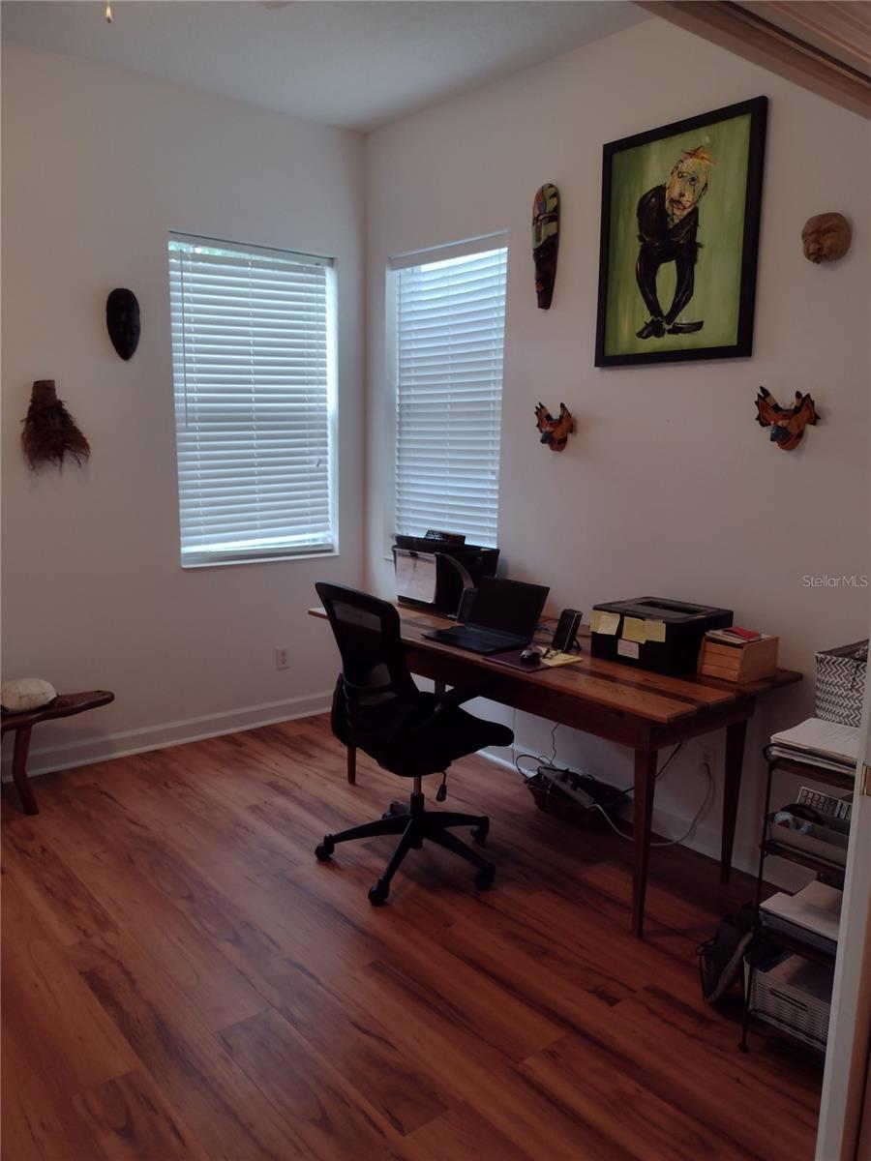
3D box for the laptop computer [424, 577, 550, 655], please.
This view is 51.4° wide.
[{"bbox_3d":[0.187,0.119,3.418,0.322,0.205,0.356,-7,13,-38],"label":"laptop computer"}]

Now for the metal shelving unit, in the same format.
[{"bbox_3d":[1.164,0.791,2.345,0.680,0.828,0.330,-7,13,-38],"label":"metal shelving unit"}]

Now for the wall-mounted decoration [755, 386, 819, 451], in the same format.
[{"bbox_3d":[1.127,-0.530,2.942,0.100,0.205,0.210,-7,13,-38],"label":"wall-mounted decoration"}]

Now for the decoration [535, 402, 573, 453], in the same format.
[{"bbox_3d":[0.474,-0.639,3.781,0.091,0.201,0.201,-7,12,-38],"label":"decoration"}]

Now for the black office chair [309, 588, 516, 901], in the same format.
[{"bbox_3d":[-0.082,0.517,3.258,0.660,1.020,0.670,-7,13,-38],"label":"black office chair"}]

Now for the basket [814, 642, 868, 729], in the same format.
[{"bbox_3d":[1.179,0.281,2.348,0.320,0.200,0.250,-7,13,-38],"label":"basket"}]

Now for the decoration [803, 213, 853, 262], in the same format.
[{"bbox_3d":[1.197,-1.068,2.814,0.091,0.152,0.147,-7,12,-38],"label":"decoration"}]

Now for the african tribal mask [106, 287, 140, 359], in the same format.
[{"bbox_3d":[-1.374,-1.141,4.030,0.144,0.316,0.081,-7,12,-38],"label":"african tribal mask"}]

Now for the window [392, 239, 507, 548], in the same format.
[{"bbox_3d":[0.081,-0.828,4.445,0.061,1.499,0.841,-7,12,-38],"label":"window"}]

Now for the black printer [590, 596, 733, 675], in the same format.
[{"bbox_3d":[0.810,0.189,3.225,0.356,0.180,0.347,10,13,44],"label":"black printer"}]

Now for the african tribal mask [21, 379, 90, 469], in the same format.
[{"bbox_3d":[-1.611,-0.665,3.894,0.282,0.385,0.122,-7,12,-38],"label":"african tribal mask"}]

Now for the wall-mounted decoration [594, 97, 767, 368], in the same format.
[{"bbox_3d":[0.853,-1.198,3.239,0.030,0.812,0.686,-7,13,-38],"label":"wall-mounted decoration"}]

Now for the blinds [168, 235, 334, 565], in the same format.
[{"bbox_3d":[-0.891,-0.859,4.519,0.893,1.530,0.110,-7,13,-38],"label":"blinds"}]

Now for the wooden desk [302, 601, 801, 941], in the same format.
[{"bbox_3d":[0.355,0.607,3.482,0.775,0.776,1.830,-7,13,-38],"label":"wooden desk"}]

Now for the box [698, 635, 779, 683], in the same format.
[{"bbox_3d":[1.009,0.250,3.016,0.209,0.134,0.159,-7,12,-38],"label":"box"}]

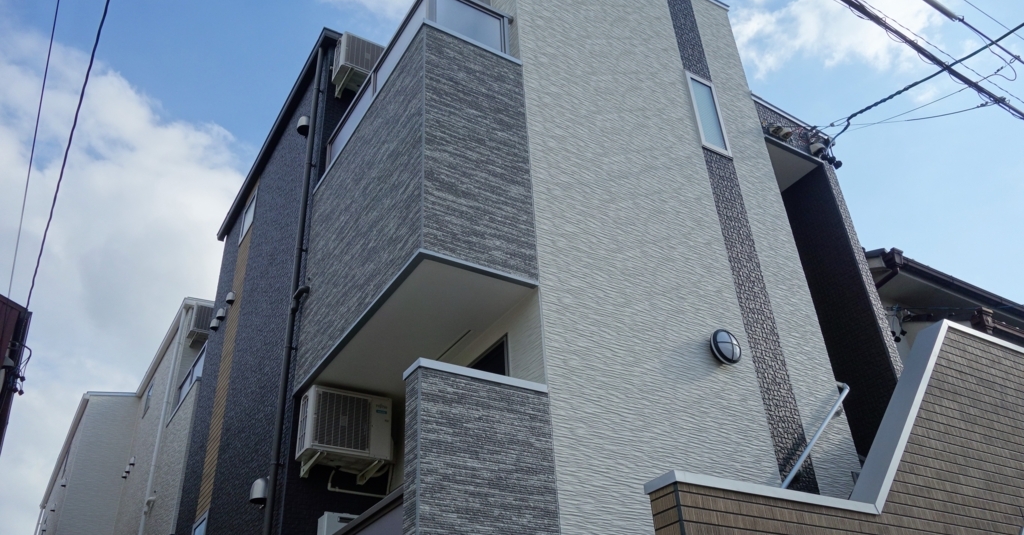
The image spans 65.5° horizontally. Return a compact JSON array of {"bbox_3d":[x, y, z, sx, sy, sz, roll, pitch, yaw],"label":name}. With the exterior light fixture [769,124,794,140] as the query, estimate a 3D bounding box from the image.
[{"bbox_3d":[2.720,-1.361,8.044,0.290,0.115,0.090,16,-38,-28],"label":"exterior light fixture"}]

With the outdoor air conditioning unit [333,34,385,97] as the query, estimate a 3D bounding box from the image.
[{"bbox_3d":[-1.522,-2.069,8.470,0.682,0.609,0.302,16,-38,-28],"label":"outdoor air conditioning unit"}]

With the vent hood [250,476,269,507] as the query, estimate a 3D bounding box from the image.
[{"bbox_3d":[-2.042,1.790,6.421,0.115,0.180,0.170,16,-38,-28],"label":"vent hood"}]

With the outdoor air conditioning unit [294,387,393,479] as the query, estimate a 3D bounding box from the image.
[{"bbox_3d":[-1.295,1.305,6.239,0.682,0.579,0.302,16,-38,-28],"label":"outdoor air conditioning unit"}]

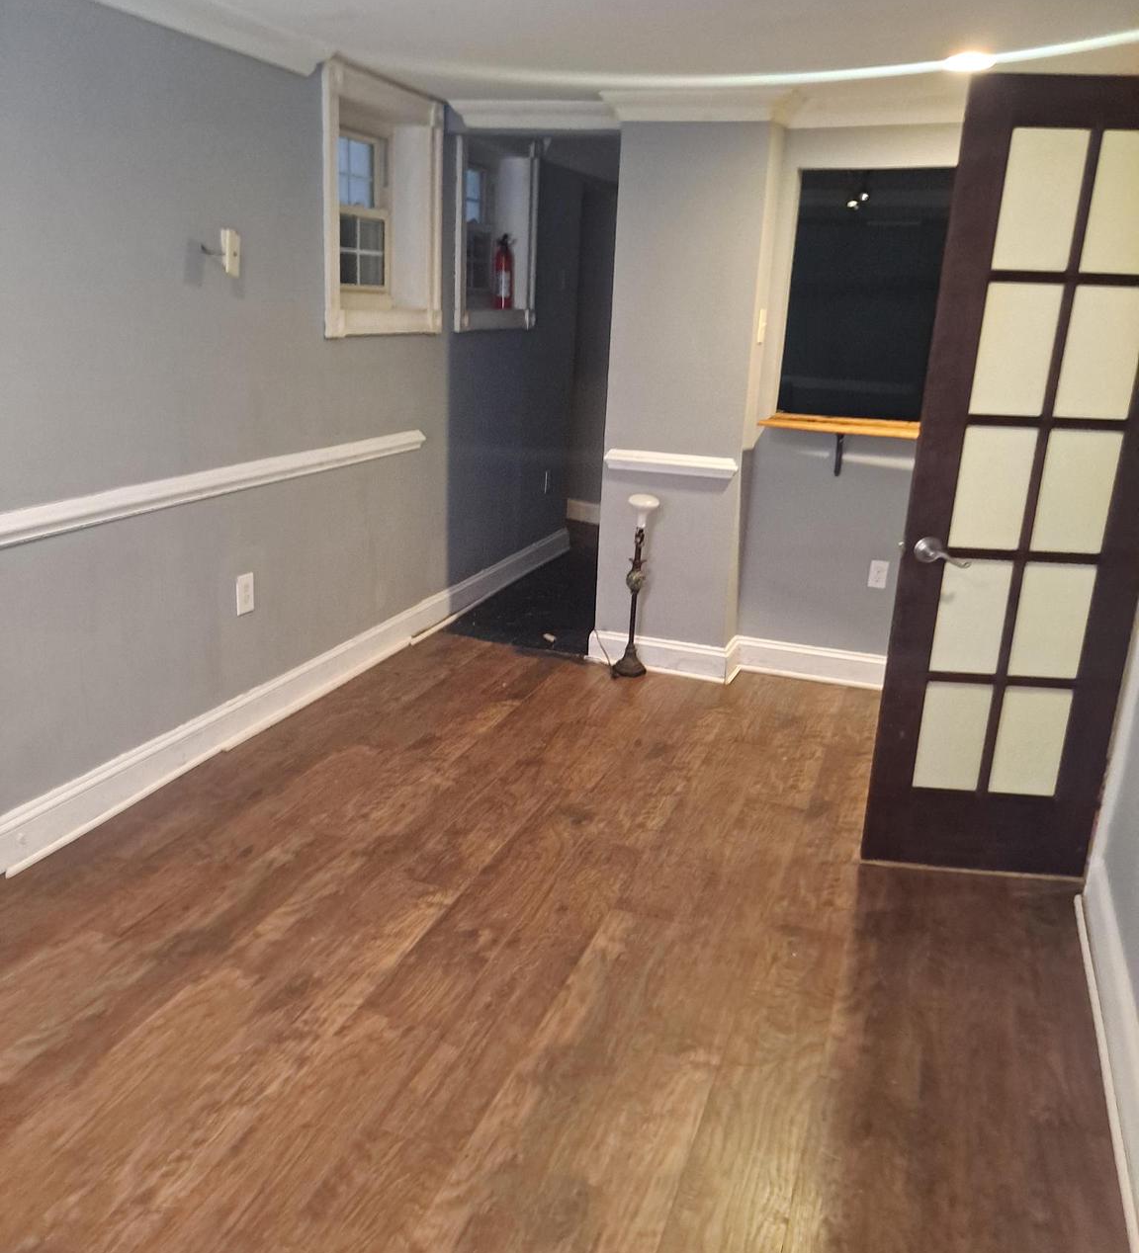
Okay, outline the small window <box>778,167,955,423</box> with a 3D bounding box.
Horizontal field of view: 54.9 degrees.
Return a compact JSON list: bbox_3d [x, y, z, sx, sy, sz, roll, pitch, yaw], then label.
[{"bbox_3d":[1.125,-1.241,4.138,0.598,0.906,0.091,8,18,19],"label":"small window"}]

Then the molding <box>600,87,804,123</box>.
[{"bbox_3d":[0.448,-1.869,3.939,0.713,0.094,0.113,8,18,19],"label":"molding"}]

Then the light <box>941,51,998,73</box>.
[{"bbox_3d":[1.187,-1.679,3.256,0.149,0.027,0.151,8,18,19],"label":"light"}]

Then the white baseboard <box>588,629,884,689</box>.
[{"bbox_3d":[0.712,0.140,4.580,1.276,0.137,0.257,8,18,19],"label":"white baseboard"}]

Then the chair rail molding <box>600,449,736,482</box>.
[{"bbox_3d":[0.399,-0.645,4.351,0.553,0.077,0.038,8,18,19],"label":"chair rail molding"}]

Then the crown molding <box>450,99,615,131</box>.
[{"bbox_3d":[-0.115,-1.996,4.277,0.710,0.095,0.091,8,18,19],"label":"crown molding"}]

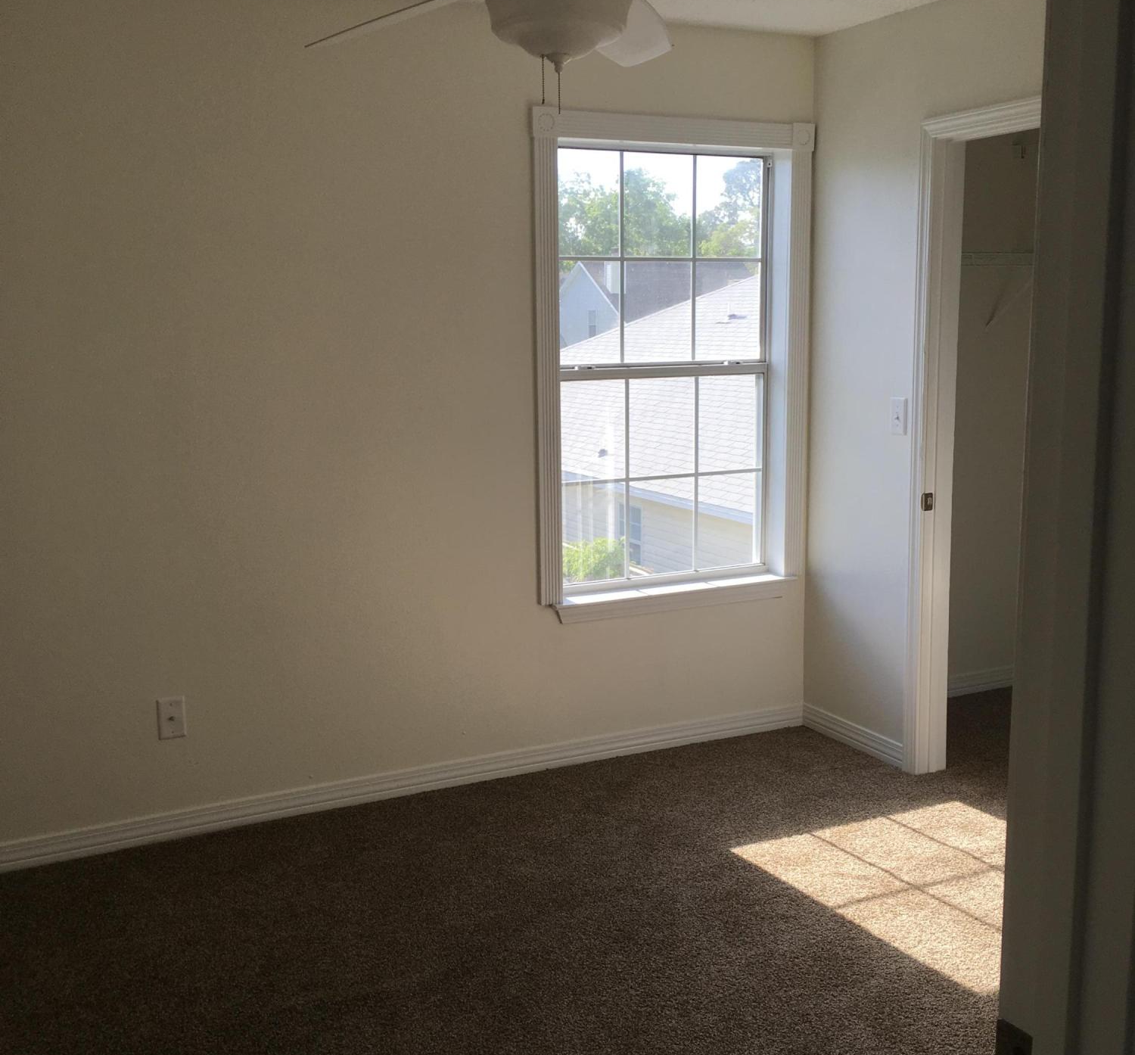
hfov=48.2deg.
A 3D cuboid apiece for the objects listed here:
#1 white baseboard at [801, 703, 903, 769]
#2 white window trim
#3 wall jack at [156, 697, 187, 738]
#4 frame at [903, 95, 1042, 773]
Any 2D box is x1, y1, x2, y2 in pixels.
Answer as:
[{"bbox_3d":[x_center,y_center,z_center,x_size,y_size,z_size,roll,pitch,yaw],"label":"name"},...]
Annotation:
[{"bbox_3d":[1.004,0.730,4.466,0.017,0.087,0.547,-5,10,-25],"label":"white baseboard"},{"bbox_3d":[0.359,-0.536,4.325,1.066,1.648,0.140,-5,10,-25],"label":"white window trim"},{"bbox_3d":[-1.154,0.554,3.696,0.076,0.120,0.009,-5,10,-25],"label":"wall jack"},{"bbox_3d":[1.339,-0.166,3.725,0.145,2.086,0.810,-5,10,-25],"label":"frame"}]

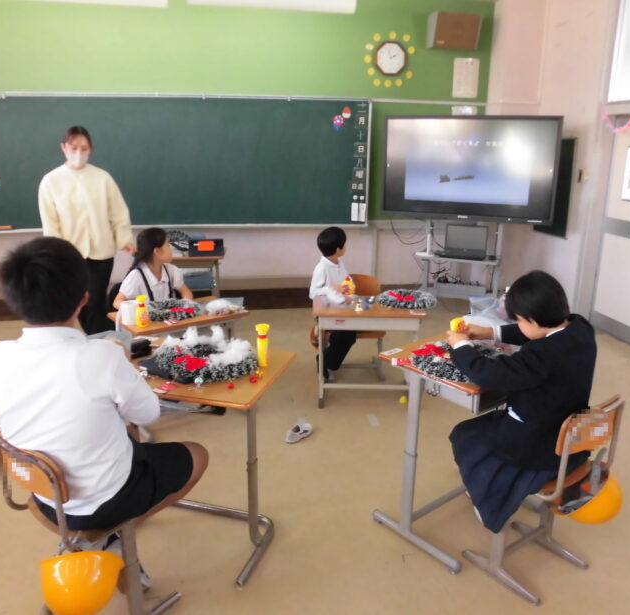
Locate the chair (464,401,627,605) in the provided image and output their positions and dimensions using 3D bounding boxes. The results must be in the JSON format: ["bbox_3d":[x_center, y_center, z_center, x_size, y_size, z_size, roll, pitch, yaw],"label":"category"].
[{"bbox_3d":[0.762,0.595,2.008,0.370,0.700,0.430,-12,20,-36],"label":"chair"}]

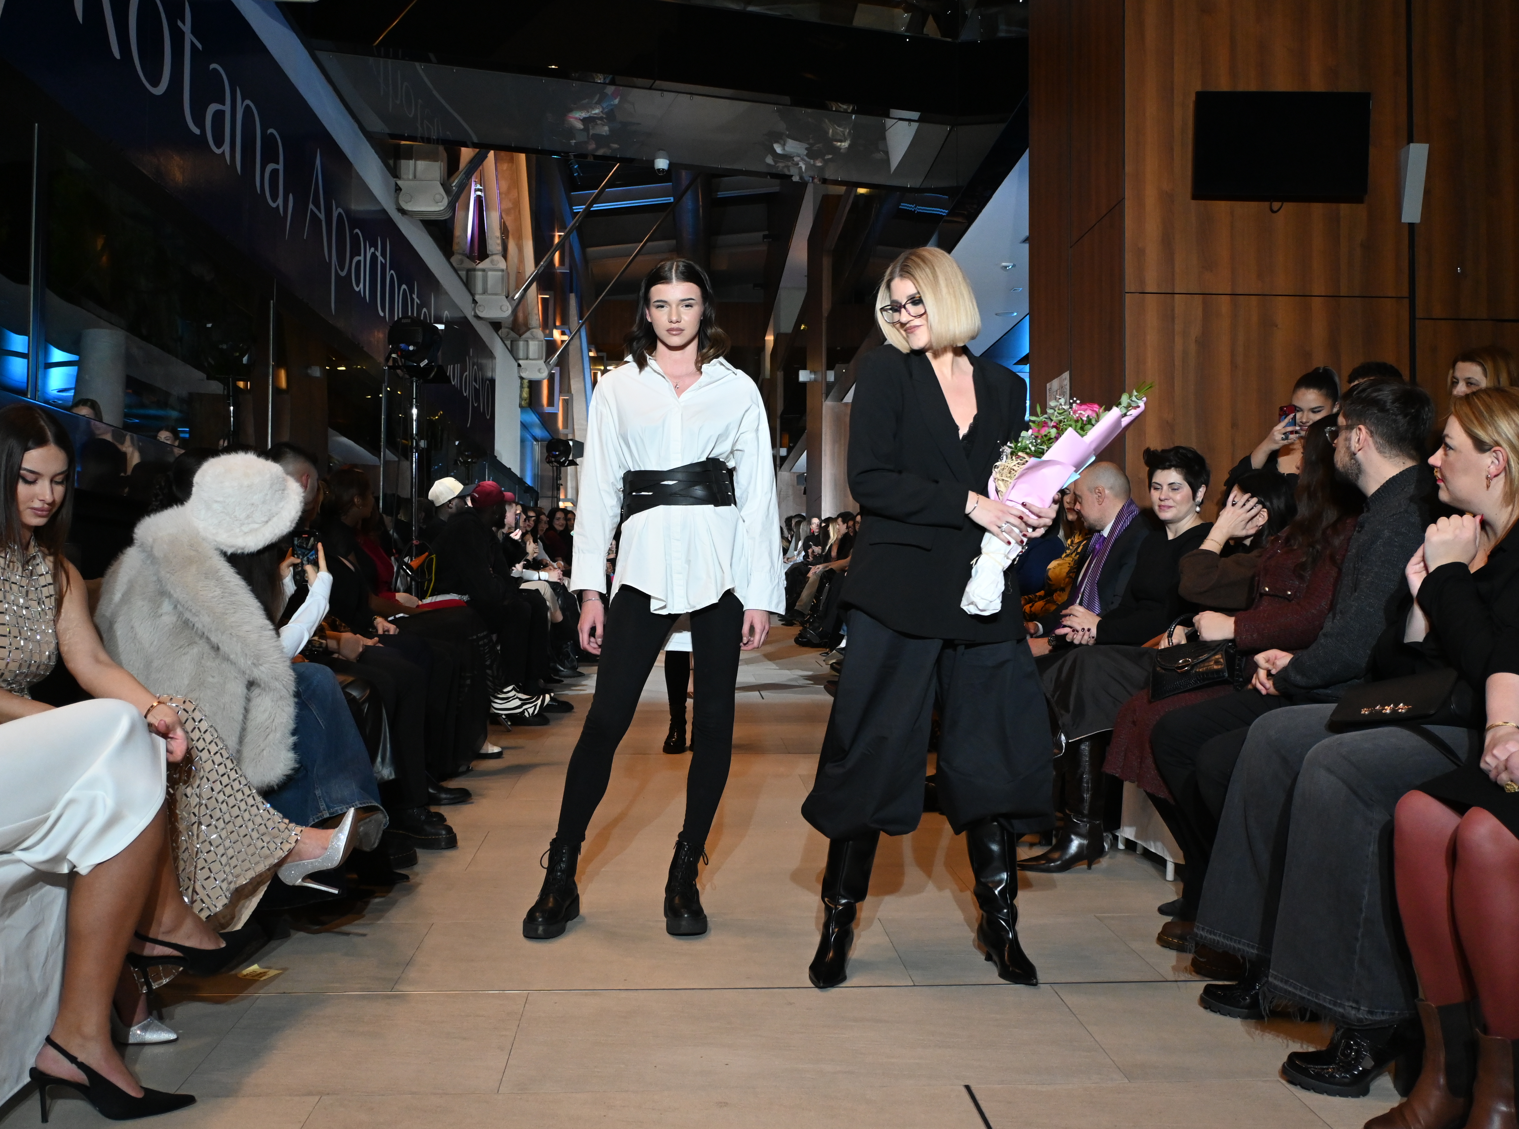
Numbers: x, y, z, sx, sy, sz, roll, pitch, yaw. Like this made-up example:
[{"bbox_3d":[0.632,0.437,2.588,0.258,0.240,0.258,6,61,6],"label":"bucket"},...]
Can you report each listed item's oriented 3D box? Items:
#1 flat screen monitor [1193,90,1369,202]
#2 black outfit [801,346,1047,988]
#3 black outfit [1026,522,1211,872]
[{"bbox_3d":[2.383,-1.909,6.450,0.800,0.490,0.080,0,6,0],"label":"flat screen monitor"},{"bbox_3d":[0.405,0.235,3.420,0.590,1.520,0.440,0,1,-12],"label":"black outfit"},{"bbox_3d":[1.200,0.419,4.600,0.740,1.110,0.500,0,1,-20],"label":"black outfit"}]

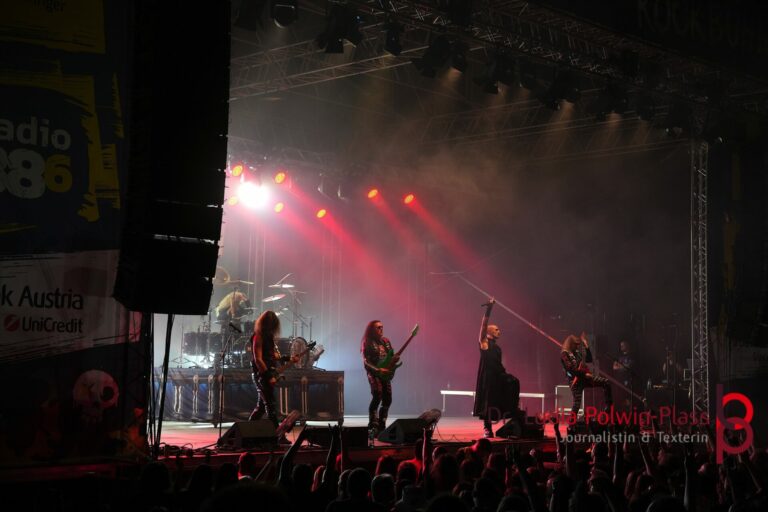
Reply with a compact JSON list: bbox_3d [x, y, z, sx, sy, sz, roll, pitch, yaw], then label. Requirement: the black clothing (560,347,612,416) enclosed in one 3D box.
[{"bbox_3d":[3.504,2.189,20.300,0.780,1.250,0.580,-1,-5,30],"label":"black clothing"}]

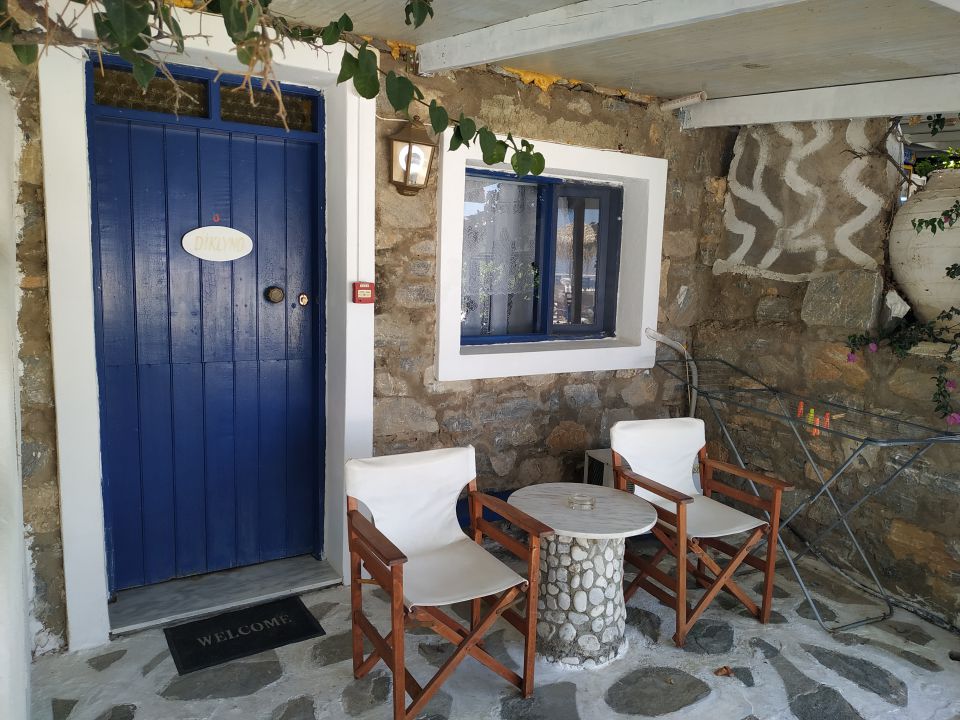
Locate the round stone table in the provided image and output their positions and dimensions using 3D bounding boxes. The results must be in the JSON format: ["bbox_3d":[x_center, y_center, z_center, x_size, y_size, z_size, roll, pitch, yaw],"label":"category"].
[{"bbox_3d":[0.424,0.924,2.905,0.648,0.585,0.648,2,7,0],"label":"round stone table"}]

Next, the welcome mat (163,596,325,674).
[{"bbox_3d":[-1.016,1.172,2.884,0.585,0.012,0.390,-3,8,-33],"label":"welcome mat"}]

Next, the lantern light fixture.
[{"bbox_3d":[-0.326,-0.973,3.190,0.215,0.355,0.150,-2,8,-30],"label":"lantern light fixture"}]

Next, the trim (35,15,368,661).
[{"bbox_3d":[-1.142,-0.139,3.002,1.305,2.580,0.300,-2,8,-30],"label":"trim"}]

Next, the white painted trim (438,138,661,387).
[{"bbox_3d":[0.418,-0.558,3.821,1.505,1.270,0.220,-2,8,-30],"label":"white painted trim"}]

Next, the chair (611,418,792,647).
[{"bbox_3d":[0.996,0.772,3.150,0.590,0.860,0.540,-2,7,-26],"label":"chair"}]

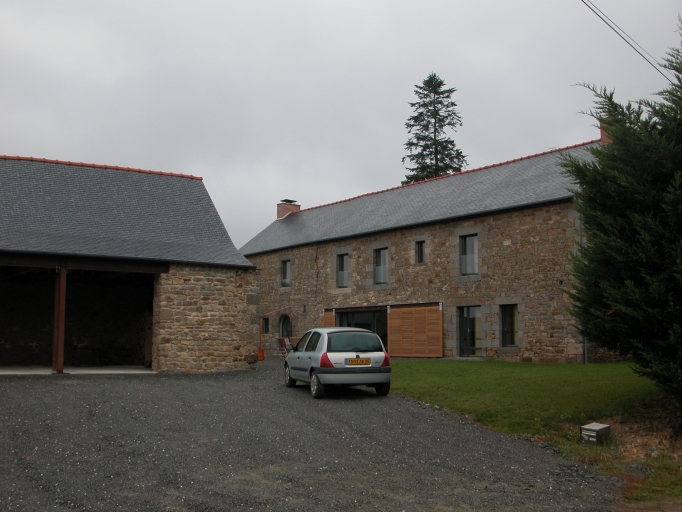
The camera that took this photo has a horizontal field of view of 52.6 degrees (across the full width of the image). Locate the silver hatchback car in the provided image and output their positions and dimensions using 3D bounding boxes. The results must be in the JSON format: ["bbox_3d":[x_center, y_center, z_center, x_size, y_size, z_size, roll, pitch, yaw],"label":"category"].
[{"bbox_3d":[-0.204,2.315,15.520,1.650,1.420,3.770,1,-6,-17],"label":"silver hatchback car"}]

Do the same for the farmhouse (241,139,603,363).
[{"bbox_3d":[3.836,0.421,36.851,8.090,9.500,24.615,5,-8,-39],"label":"farmhouse"}]

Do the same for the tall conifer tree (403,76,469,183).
[{"bbox_3d":[6.705,-3.488,50.000,6.300,20.210,6.300,0,-6,0],"label":"tall conifer tree"}]

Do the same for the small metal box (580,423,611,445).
[{"bbox_3d":[3.885,2.733,10.497,0.390,0.270,0.265,1,-2,-41],"label":"small metal box"}]

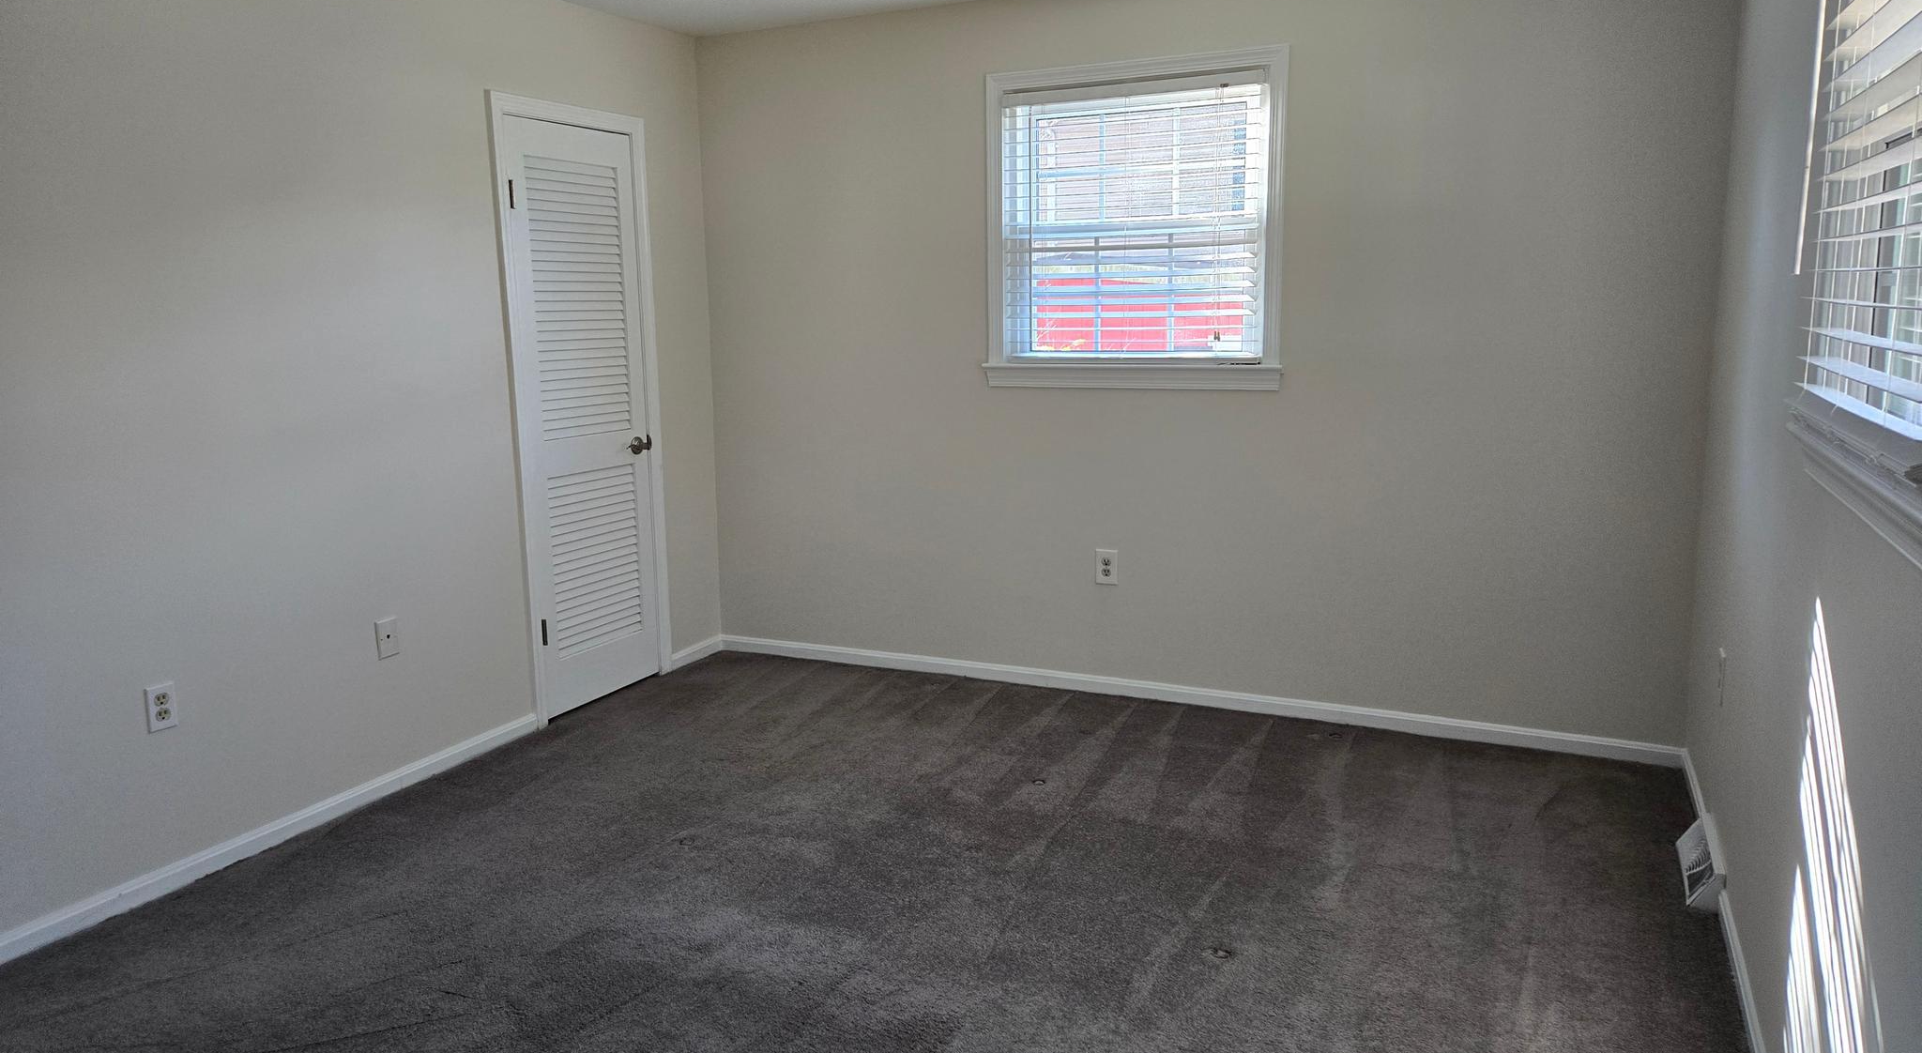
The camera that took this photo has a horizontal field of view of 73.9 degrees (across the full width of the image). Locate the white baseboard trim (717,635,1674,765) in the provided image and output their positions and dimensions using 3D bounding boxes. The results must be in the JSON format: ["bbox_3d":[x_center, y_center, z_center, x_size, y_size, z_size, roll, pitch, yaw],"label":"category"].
[{"bbox_3d":[0.593,0.593,4.592,3.512,0.068,0.015,4,11,25],"label":"white baseboard trim"}]

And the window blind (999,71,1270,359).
[{"bbox_3d":[0.569,-1.026,4.339,0.905,0.925,0.060,3,11,25],"label":"window blind"}]

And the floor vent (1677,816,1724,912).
[{"bbox_3d":[1.786,0.802,3.089,0.072,0.105,0.375,3,11,25],"label":"floor vent"}]

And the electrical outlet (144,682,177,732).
[{"bbox_3d":[-1.995,0.451,3.187,0.009,0.115,0.071,3,11,25],"label":"electrical outlet"}]

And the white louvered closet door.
[{"bbox_3d":[-1.331,-0.375,4.542,0.040,2.020,0.610,3,11,25],"label":"white louvered closet door"}]

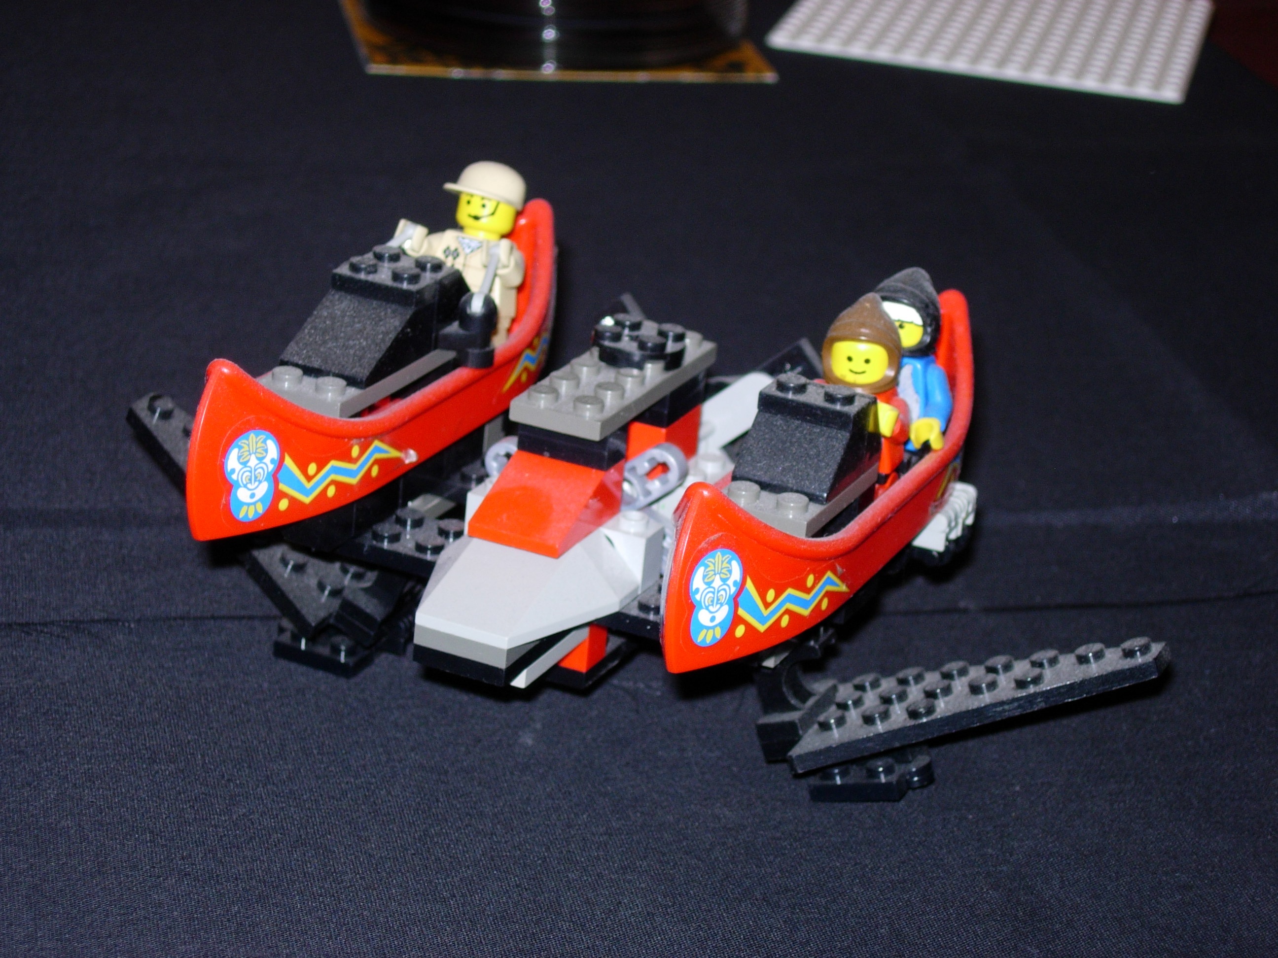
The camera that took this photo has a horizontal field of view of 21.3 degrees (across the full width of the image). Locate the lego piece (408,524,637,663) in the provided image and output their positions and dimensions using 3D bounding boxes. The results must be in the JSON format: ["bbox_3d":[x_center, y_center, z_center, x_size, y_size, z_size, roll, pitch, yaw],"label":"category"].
[{"bbox_3d":[-0.021,0.016,0.538,0.032,0.011,0.032,14,23,20],"label":"lego piece"}]

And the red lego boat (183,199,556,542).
[{"bbox_3d":[-0.042,-0.020,0.571,0.027,0.031,0.129,14,23,20],"label":"red lego boat"}]

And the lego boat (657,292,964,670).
[{"bbox_3d":[0.030,-0.002,0.543,0.027,0.031,0.129,14,23,20],"label":"lego boat"}]

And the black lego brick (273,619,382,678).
[{"bbox_3d":[-0.058,0.031,0.623,0.016,0.005,0.009,15,25,23],"label":"black lego brick"}]

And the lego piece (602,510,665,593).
[{"bbox_3d":[-0.001,0.011,0.550,0.008,0.011,0.008,14,23,20],"label":"lego piece"}]

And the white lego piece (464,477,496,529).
[{"bbox_3d":[-0.023,0.006,0.558,0.008,0.011,0.008,14,23,20],"label":"white lego piece"}]

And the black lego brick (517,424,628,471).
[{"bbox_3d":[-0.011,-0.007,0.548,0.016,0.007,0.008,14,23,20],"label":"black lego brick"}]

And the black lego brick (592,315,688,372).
[{"bbox_3d":[0.000,-0.022,0.566,0.016,0.005,0.016,14,23,20],"label":"black lego brick"}]

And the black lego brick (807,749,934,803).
[{"bbox_3d":[0.039,0.048,0.557,0.020,0.005,0.011,-4,19,31],"label":"black lego brick"}]

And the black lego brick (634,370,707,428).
[{"bbox_3d":[0.001,-0.016,0.572,0.016,0.007,0.016,14,23,20],"label":"black lego brick"}]

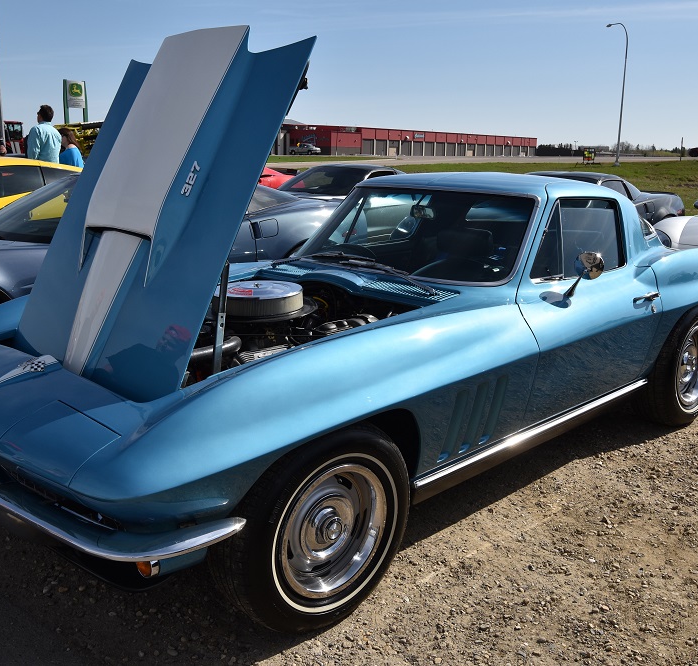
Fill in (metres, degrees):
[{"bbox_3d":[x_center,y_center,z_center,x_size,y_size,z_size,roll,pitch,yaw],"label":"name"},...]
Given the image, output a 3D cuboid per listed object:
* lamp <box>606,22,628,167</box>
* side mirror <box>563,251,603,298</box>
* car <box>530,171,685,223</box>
[{"bbox_3d":[21.388,-19.346,67.867,2.200,11.130,0.380,10,16,36],"label":"lamp"},{"bbox_3d":[0.912,-0.228,3.220,0.120,0.180,0.095,10,16,34],"label":"side mirror"},{"bbox_3d":[2.730,-1.470,11.100,4.440,1.245,1.850,-12,18,-44],"label":"car"}]

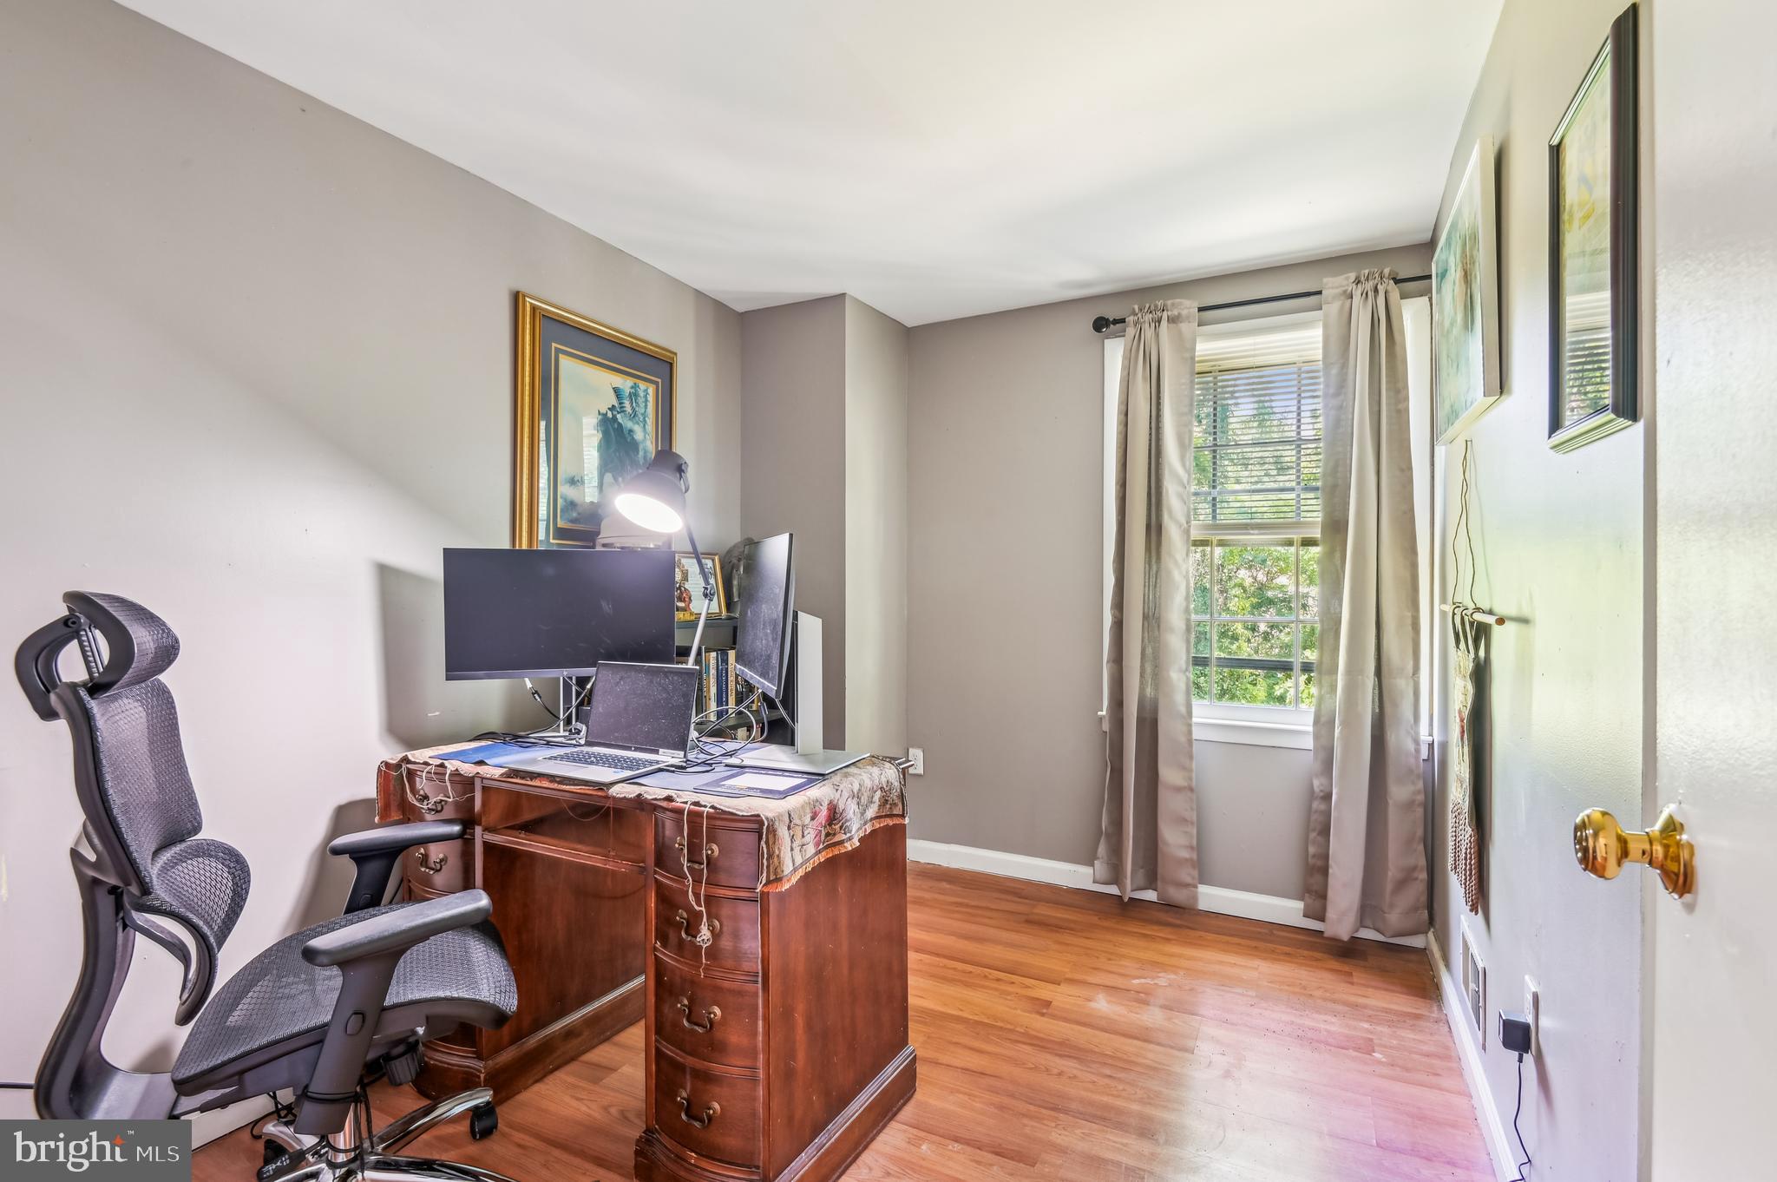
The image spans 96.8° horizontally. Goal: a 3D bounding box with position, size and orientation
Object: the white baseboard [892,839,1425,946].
[{"bbox_3d":[0.967,1.181,3.133,1.960,0.100,0.016,0,0,26],"label":"white baseboard"}]

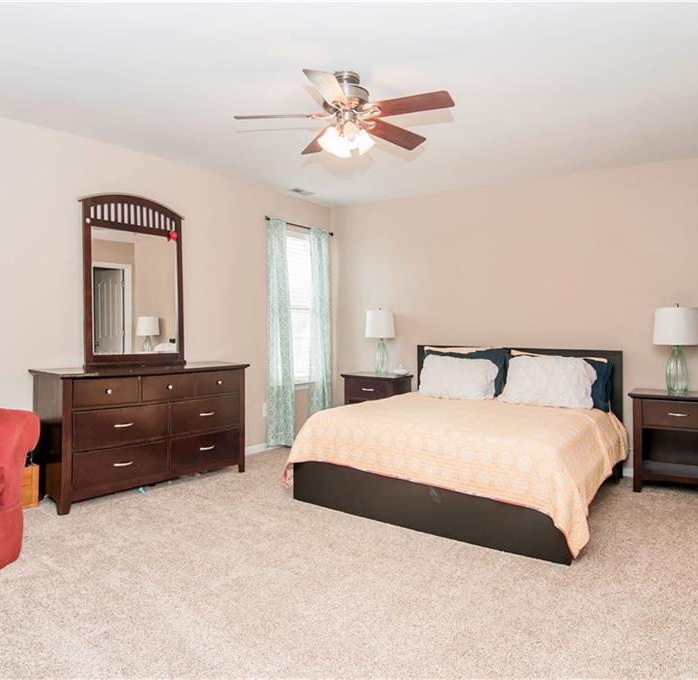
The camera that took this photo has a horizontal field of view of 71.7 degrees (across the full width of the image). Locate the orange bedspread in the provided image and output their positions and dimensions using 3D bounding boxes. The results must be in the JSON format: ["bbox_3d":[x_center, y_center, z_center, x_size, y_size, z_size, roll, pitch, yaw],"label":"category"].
[{"bbox_3d":[0.882,0.797,3.611,1.897,0.551,1.754,1,3,33],"label":"orange bedspread"}]

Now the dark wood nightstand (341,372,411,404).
[{"bbox_3d":[0.315,0.738,5.200,0.630,0.715,0.420,0,1,37],"label":"dark wood nightstand"}]

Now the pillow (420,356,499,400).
[{"bbox_3d":[0.967,0.333,4.284,0.653,0.377,0.163,1,-29,33],"label":"pillow"}]

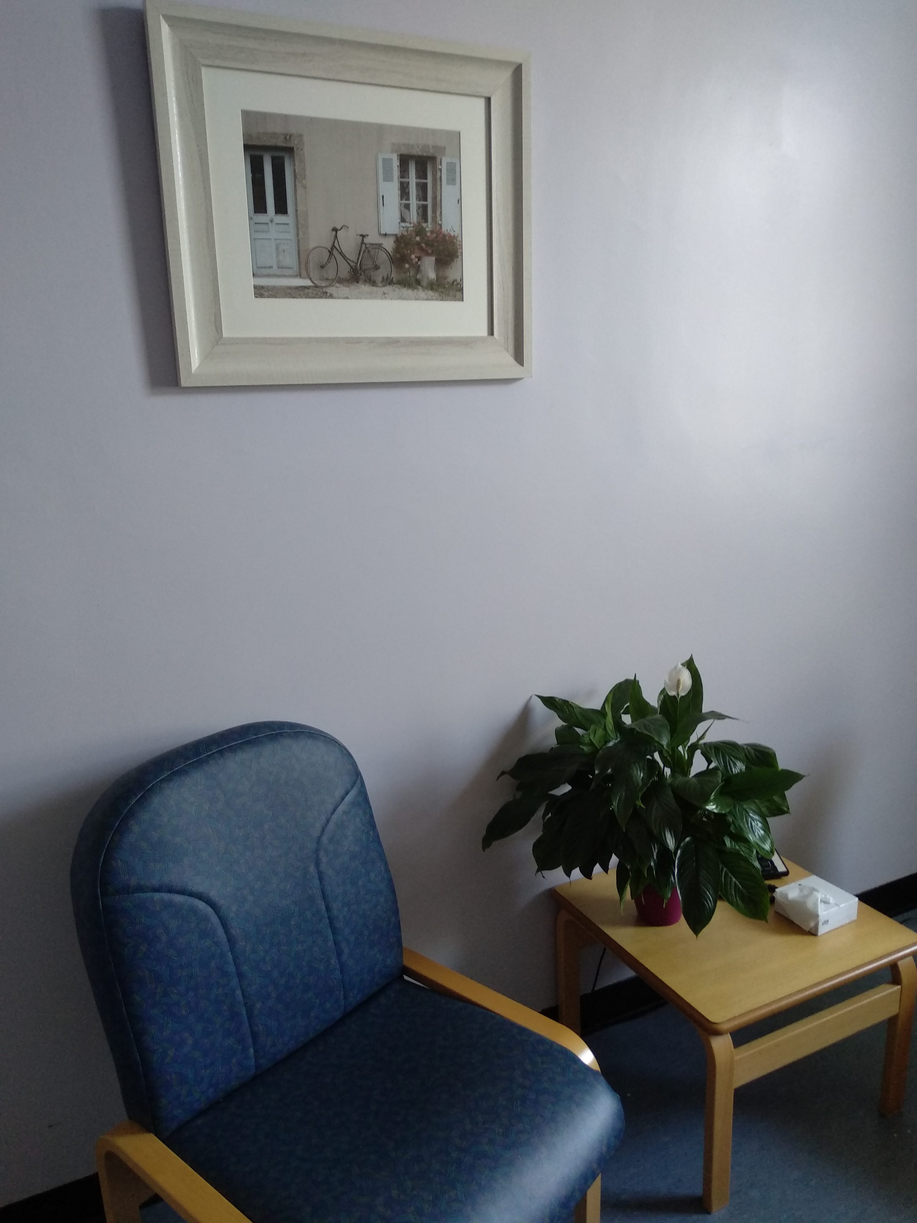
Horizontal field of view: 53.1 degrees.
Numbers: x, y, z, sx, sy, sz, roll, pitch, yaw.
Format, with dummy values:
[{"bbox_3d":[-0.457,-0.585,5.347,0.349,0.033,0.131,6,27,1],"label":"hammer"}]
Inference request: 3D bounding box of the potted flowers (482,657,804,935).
[{"bbox_3d":[0.421,0.398,1.939,0.734,0.566,0.459,-8,14,-25],"label":"potted flowers"}]

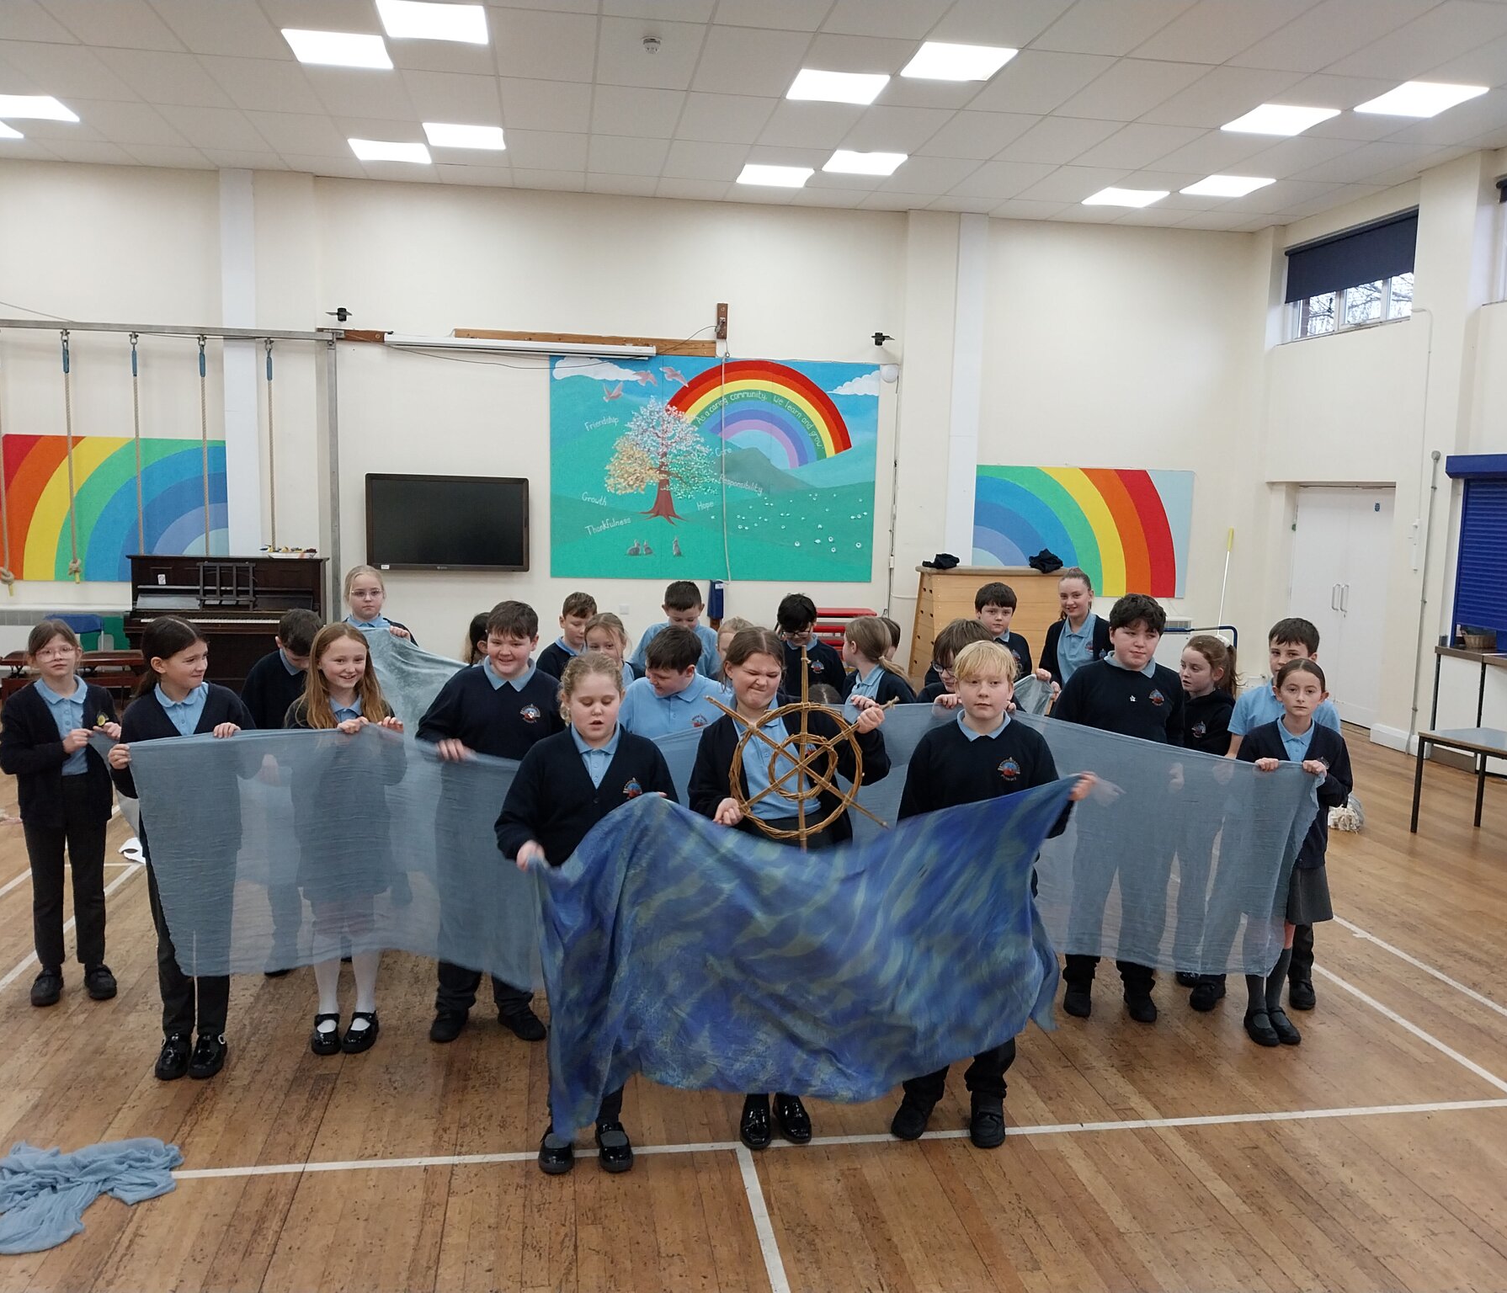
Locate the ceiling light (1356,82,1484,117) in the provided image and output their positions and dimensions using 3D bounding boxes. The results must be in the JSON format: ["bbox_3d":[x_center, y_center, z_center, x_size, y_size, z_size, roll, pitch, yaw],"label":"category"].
[{"bbox_3d":[4.170,-3.404,8.065,0.600,0.050,0.600,1,7,-9],"label":"ceiling light"}]

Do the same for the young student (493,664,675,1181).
[{"bbox_3d":[-0.451,0.713,3.546,0.480,1.420,0.360,1,7,-6],"label":"young student"}]

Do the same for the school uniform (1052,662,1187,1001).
[{"bbox_3d":[1.359,0.679,4.849,0.520,1.310,0.320,1,7,-2],"label":"school uniform"}]

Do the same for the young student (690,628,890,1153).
[{"bbox_3d":[0.082,0.706,3.841,0.560,1.510,0.410,1,7,-6],"label":"young student"}]

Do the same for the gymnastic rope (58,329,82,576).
[{"bbox_3d":[-5.615,-1.553,10.671,0.110,2.030,0.110,0,7,-9],"label":"gymnastic rope"}]

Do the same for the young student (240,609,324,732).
[{"bbox_3d":[-1.747,0.528,4.888,0.420,1.400,0.320,-2,8,-27],"label":"young student"}]

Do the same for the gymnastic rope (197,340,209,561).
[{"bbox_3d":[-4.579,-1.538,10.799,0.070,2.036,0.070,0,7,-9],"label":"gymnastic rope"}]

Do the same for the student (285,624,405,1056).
[{"bbox_3d":[-1.373,0.643,4.386,0.390,1.430,0.340,0,7,-16],"label":"student"}]

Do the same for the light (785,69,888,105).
[{"bbox_3d":[0.522,-3.509,8.110,0.600,0.050,0.600,1,7,-9],"label":"light"}]

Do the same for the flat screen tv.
[{"bbox_3d":[-2.660,-1.080,11.329,1.378,0.807,0.090,0,7,-9],"label":"flat screen tv"}]

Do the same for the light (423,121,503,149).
[{"bbox_3d":[-2.116,-3.765,9.505,0.600,0.050,0.600,0,7,-9],"label":"light"}]

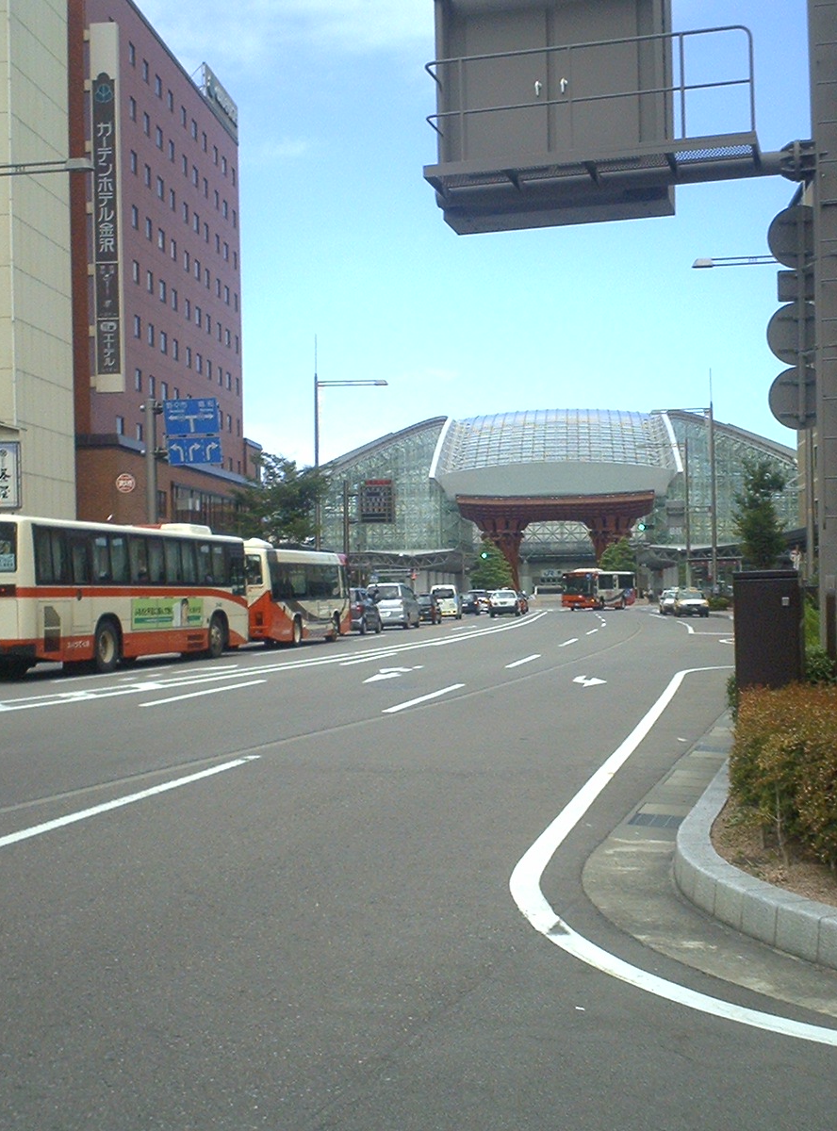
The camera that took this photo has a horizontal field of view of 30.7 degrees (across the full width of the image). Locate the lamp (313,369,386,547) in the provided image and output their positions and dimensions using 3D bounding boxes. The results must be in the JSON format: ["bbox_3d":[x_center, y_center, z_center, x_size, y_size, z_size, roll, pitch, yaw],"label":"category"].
[{"bbox_3d":[-3.097,-3.117,71.286,3.400,11.850,0.400,-1,-1,4],"label":"lamp"}]

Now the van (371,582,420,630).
[{"bbox_3d":[-1.016,1.759,65.718,1.720,1.850,4.600,-1,-1,8],"label":"van"}]

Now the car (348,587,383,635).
[{"bbox_3d":[-2.408,1.663,55.378,1.670,1.600,3.900,-1,-1,10],"label":"car"}]

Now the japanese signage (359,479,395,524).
[{"bbox_3d":[-2.042,-3.162,75.500,1.750,2.200,0.300,-1,-1,8],"label":"japanese signage"}]

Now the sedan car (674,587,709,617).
[{"bbox_3d":[15.298,2.113,85.796,1.700,1.540,4.600,-1,-1,7],"label":"sedan car"}]

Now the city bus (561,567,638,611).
[{"bbox_3d":[13.775,1.789,115.531,2.350,3.020,9.000,-2,-1,28],"label":"city bus"}]

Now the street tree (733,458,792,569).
[{"bbox_3d":[13.825,-1.026,60.942,2.050,6.575,2.050,-1,-1,0],"label":"street tree"}]

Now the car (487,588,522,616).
[{"bbox_3d":[5.194,2.236,89.798,1.700,1.540,4.600,-1,-1,6],"label":"car"}]

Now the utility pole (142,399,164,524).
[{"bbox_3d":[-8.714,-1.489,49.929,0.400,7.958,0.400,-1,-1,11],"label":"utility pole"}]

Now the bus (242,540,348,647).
[{"bbox_3d":[-4.409,0.883,48.468,2.330,3.060,9.100,-1,-1,12],"label":"bus"}]

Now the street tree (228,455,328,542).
[{"bbox_3d":[-5.602,-0.928,61.937,4.000,7.200,4.000,-1,-1,9],"label":"street tree"}]

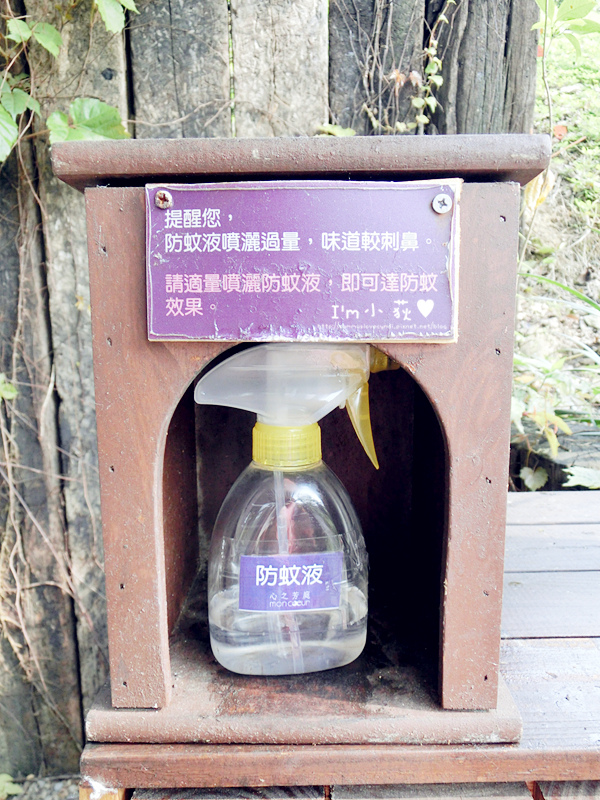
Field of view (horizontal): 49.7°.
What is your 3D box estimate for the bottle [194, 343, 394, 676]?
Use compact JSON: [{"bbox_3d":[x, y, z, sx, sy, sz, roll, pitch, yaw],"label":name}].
[{"bbox_3d":[0.001,0.055,0.368,0.117,0.178,0.068,-2,9,-12],"label":"bottle"}]

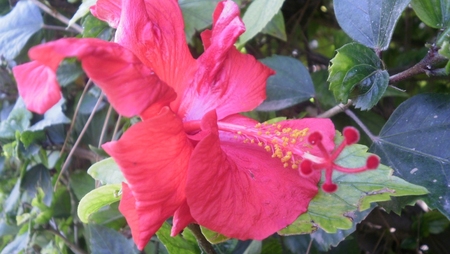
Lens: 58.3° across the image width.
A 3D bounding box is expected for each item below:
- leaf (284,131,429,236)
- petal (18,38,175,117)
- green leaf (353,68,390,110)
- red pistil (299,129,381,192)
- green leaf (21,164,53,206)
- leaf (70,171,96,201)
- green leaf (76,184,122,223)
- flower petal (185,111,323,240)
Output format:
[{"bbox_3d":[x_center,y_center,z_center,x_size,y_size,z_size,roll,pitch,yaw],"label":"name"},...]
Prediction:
[{"bbox_3d":[0.079,0.035,0.260,0.100,0.066,0.032,-1,12,-6],"label":"leaf"},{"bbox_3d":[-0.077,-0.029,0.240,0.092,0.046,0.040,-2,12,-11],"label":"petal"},{"bbox_3d":[0.100,-0.026,0.275,0.027,0.029,0.016,-4,12,-17],"label":"green leaf"},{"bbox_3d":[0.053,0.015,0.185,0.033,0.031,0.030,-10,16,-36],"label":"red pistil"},{"bbox_3d":[-0.180,0.056,0.385,0.031,0.040,0.020,-3,13,-11],"label":"green leaf"},{"bbox_3d":[-0.123,0.051,0.350,0.026,0.027,0.018,-3,13,-11],"label":"leaf"},{"bbox_3d":[-0.084,0.051,0.270,0.031,0.026,0.020,-1,13,-6],"label":"green leaf"},{"bbox_3d":[0.015,0.026,0.215,0.070,0.068,0.042,-3,13,-14],"label":"flower petal"}]

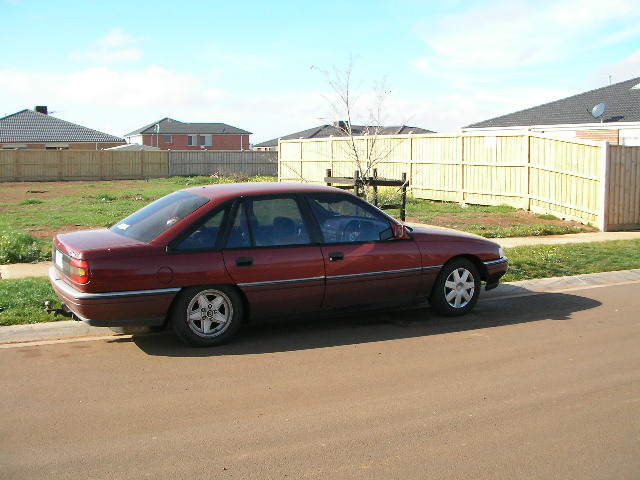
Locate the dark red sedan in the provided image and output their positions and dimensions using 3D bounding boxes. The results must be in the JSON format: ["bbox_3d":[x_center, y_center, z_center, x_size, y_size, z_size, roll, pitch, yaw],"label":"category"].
[{"bbox_3d":[-0.240,0.105,7.365,4.850,1.400,1.810,-3,8,-27],"label":"dark red sedan"}]

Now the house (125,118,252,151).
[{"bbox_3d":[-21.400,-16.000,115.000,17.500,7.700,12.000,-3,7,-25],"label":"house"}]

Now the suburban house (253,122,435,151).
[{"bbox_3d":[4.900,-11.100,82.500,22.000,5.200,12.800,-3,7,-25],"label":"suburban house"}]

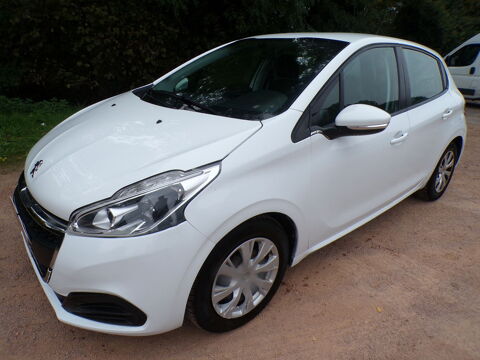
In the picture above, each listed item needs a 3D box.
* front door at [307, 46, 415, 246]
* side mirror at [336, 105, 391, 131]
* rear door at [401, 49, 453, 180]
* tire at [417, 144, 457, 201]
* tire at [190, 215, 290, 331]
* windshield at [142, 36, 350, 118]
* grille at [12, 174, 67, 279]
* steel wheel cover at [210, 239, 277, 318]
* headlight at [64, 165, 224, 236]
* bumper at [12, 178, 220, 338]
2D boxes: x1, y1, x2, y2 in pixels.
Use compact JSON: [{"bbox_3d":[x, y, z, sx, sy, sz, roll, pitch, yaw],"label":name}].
[{"bbox_3d":[0.716,-0.264,2.053,1.130,1.120,0.295,-16,27,-39],"label":"front door"},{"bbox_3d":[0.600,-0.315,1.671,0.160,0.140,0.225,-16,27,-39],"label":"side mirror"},{"bbox_3d":[1.433,-0.476,2.647,0.840,1.060,0.290,-16,27,-39],"label":"rear door"},{"bbox_3d":[1.881,-0.106,3.223,0.618,0.617,0.195,-16,27,-39],"label":"tire"},{"bbox_3d":[-0.025,0.433,1.637,0.618,0.617,0.195,-16,27,-39],"label":"tire"},{"bbox_3d":[-0.053,-0.738,2.175,1.000,0.130,1.320,-39,40,-25],"label":"windshield"},{"bbox_3d":[-1.028,0.161,1.628,0.165,0.390,0.880,-16,27,-39],"label":"grille"},{"bbox_3d":[0.022,0.457,1.588,0.420,0.420,0.060,-16,27,-39],"label":"steel wheel cover"},{"bbox_3d":[-0.367,0.086,1.323,0.560,0.295,0.390,-16,27,-39],"label":"headlight"},{"bbox_3d":[-0.880,0.194,1.782,0.585,0.550,1.720,-16,27,-39],"label":"bumper"}]

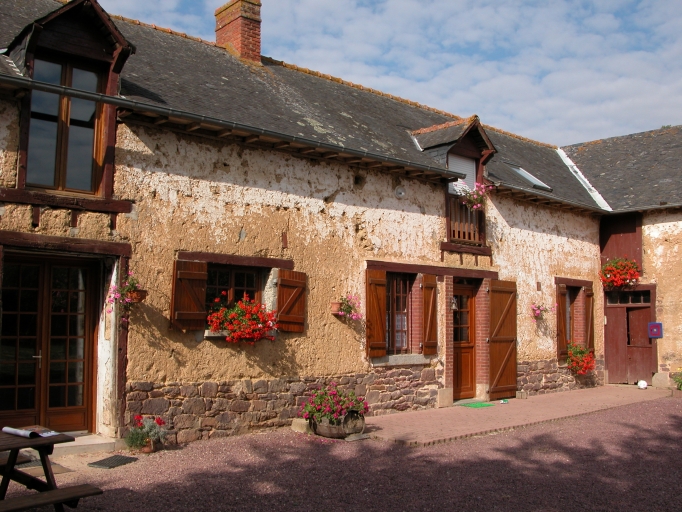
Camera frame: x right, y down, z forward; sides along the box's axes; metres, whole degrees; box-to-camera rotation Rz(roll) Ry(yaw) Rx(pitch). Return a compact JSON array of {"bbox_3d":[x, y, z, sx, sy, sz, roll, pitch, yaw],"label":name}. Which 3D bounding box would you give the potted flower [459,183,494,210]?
[{"bbox_3d":[2.572,-1.127,13.079,0.760,0.510,0.460,5,-8,-41],"label":"potted flower"}]

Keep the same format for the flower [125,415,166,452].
[{"bbox_3d":[-2.379,2.161,8.404,0.500,0.460,0.420,5,-8,-41],"label":"flower"}]

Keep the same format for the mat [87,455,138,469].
[{"bbox_3d":[-2.536,2.289,7.686,0.360,0.020,0.530,-1,-5,17],"label":"mat"}]

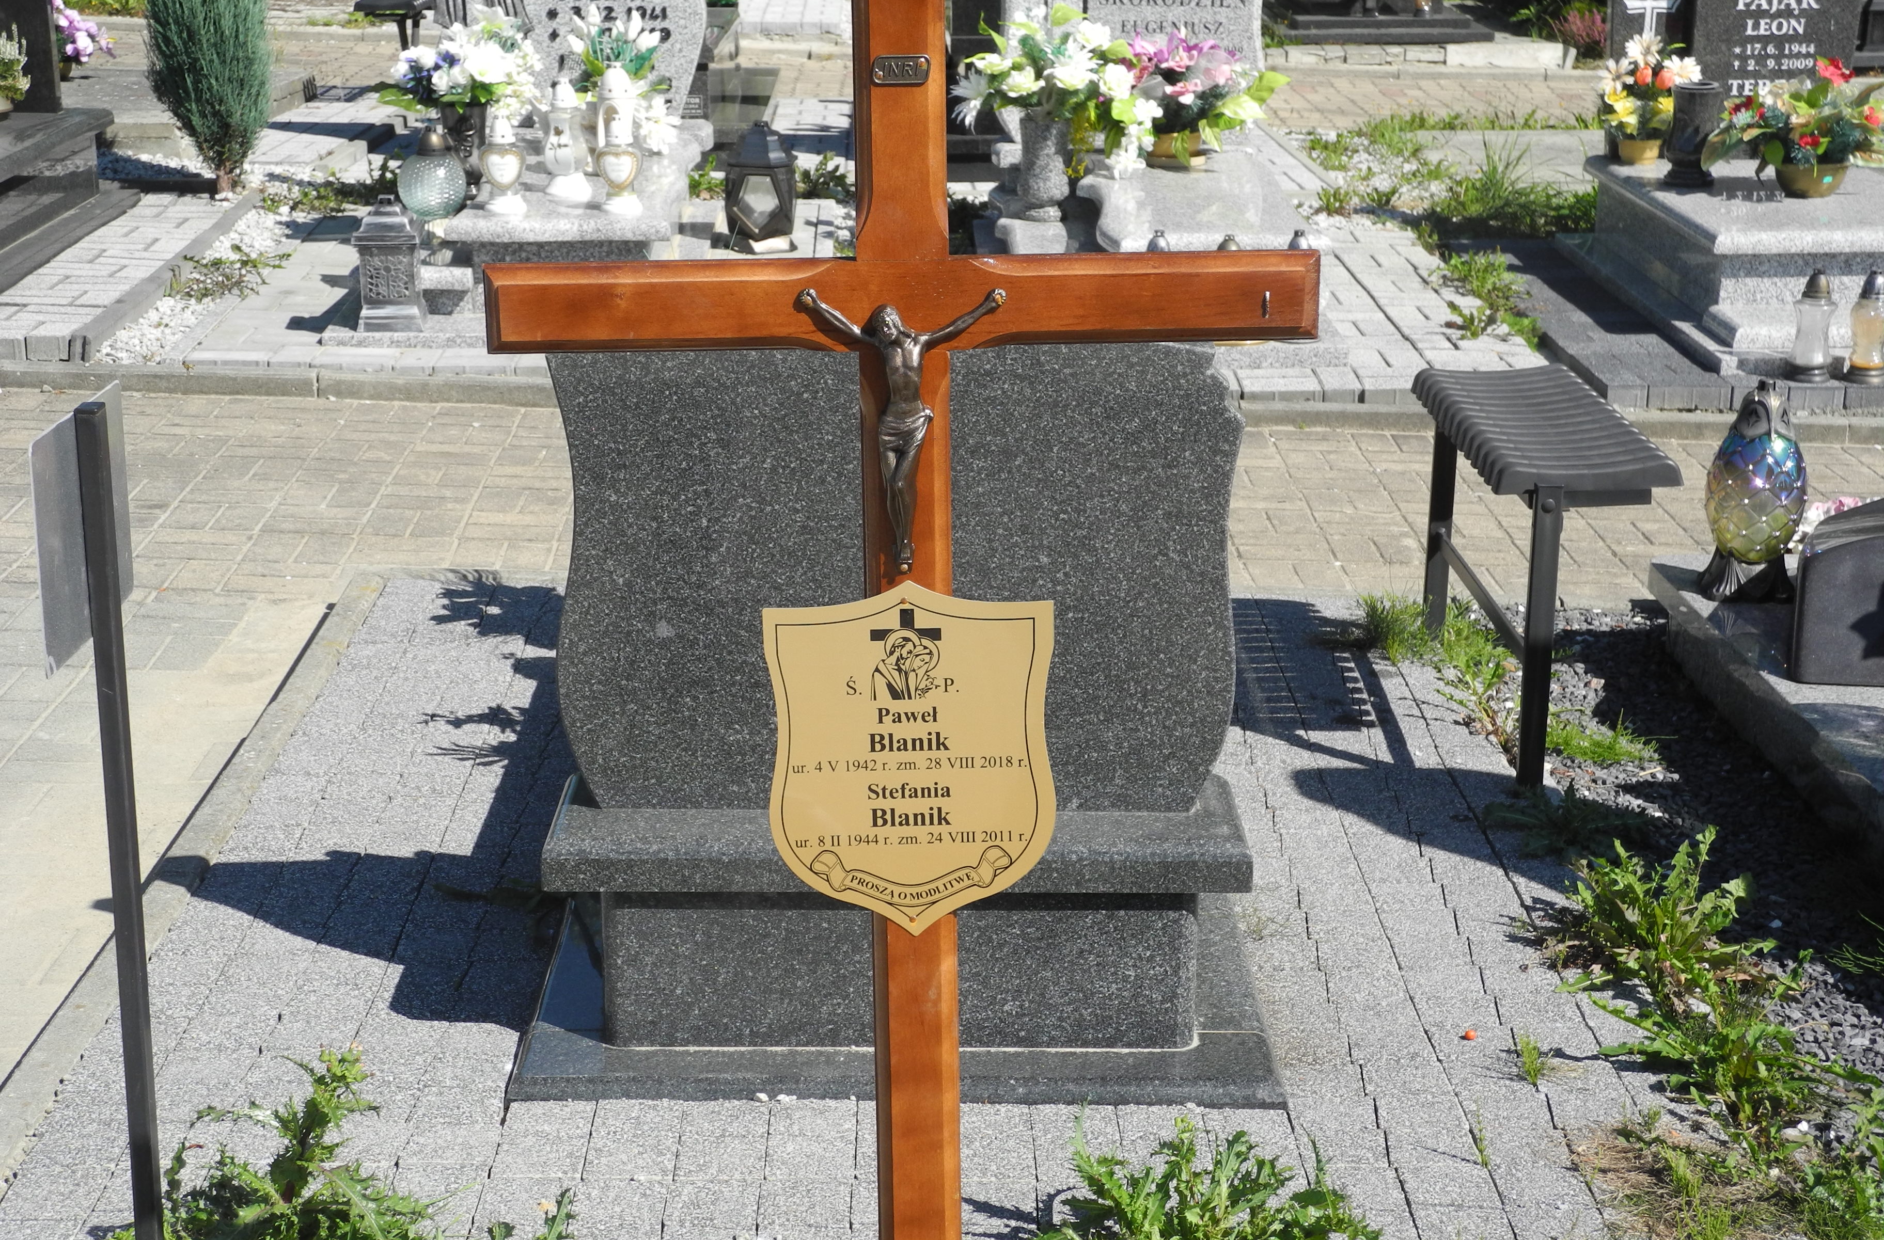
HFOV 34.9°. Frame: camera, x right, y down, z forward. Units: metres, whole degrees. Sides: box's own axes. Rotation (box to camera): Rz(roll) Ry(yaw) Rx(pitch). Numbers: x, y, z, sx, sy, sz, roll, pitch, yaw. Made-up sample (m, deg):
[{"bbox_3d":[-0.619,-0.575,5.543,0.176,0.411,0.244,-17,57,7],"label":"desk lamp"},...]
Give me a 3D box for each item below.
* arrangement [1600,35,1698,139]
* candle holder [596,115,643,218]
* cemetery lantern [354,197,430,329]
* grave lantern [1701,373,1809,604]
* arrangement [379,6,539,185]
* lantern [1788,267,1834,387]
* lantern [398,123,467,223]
[{"bbox_3d":[2.133,-1.598,9.030,0.304,0.337,0.274,0,16,0],"label":"arrangement"},{"bbox_3d":[-0.848,-1.196,7.870,0.123,0.259,0.099,-2,16,-5],"label":"candle holder"},{"bbox_3d":[-1.407,-0.913,7.630,0.172,0.333,0.172,-2,16,-6],"label":"cemetery lantern"},{"bbox_3d":[1.405,-0.229,5.170,0.182,0.371,0.173,-1,16,-2],"label":"grave lantern"},{"bbox_3d":[-1.425,-1.530,8.850,0.467,0.564,0.397,-1,16,-2],"label":"arrangement"},{"bbox_3d":[2.173,-0.736,7.470,0.113,0.275,0.113,-1,16,-2],"label":"lantern"},{"bbox_3d":[-1.409,-1.239,8.280,0.191,0.271,0.191,-1,16,-2],"label":"lantern"}]

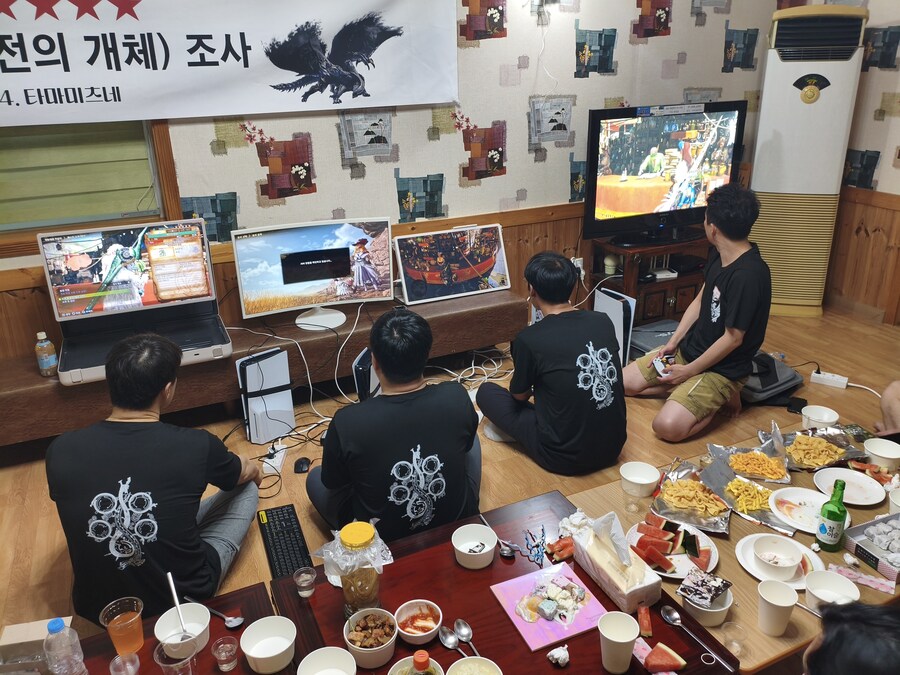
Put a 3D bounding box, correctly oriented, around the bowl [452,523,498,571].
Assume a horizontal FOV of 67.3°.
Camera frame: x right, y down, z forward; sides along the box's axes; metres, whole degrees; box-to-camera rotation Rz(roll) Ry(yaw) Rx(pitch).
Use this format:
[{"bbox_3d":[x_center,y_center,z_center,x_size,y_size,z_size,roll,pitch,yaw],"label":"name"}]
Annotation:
[{"bbox_3d":[0.069,0.581,1.865,0.123,0.062,0.123,-1,22,2],"label":"bowl"}]

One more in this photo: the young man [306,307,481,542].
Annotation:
[{"bbox_3d":[-0.176,0.280,2.392,0.660,0.860,0.660,-10,23,-21],"label":"young man"}]

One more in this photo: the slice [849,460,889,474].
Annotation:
[{"bbox_3d":[1.375,0.429,2.232,0.120,0.032,0.045,7,22,24],"label":"slice"}]

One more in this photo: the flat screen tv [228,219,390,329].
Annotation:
[{"bbox_3d":[-0.634,-0.297,3.225,0.720,0.500,0.240,-8,23,-16],"label":"flat screen tv"}]

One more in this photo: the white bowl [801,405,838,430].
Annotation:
[{"bbox_3d":[1.404,0.318,2.570,0.123,0.062,0.123,11,25,29],"label":"white bowl"}]

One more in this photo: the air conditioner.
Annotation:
[{"bbox_3d":[2.269,-1.079,4.385,0.520,1.830,0.320,9,23,27],"label":"air conditioner"}]

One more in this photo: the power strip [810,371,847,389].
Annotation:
[{"bbox_3d":[1.946,0.221,3.468,0.170,0.040,0.055,13,25,35],"label":"power strip"}]

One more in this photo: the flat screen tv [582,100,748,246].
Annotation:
[{"bbox_3d":[1.259,-0.949,3.952,1.130,0.750,0.250,-11,22,-23],"label":"flat screen tv"}]

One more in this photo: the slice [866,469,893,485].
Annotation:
[{"bbox_3d":[1.381,0.450,2.174,0.050,0.032,0.090,-16,25,-34],"label":"slice"}]

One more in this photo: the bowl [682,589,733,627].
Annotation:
[{"bbox_3d":[0.656,0.680,1.734,0.123,0.062,0.123,-2,22,1],"label":"bowl"}]

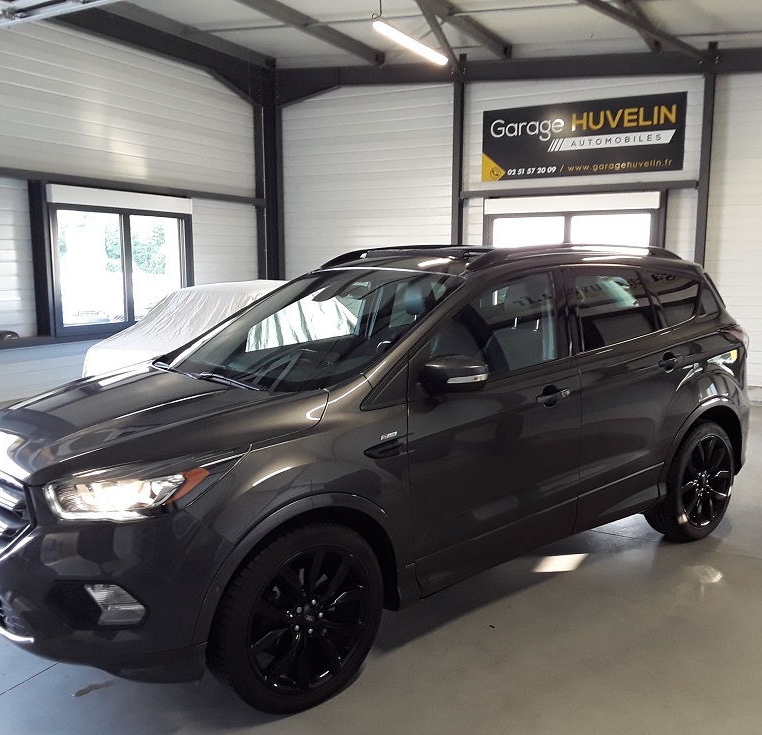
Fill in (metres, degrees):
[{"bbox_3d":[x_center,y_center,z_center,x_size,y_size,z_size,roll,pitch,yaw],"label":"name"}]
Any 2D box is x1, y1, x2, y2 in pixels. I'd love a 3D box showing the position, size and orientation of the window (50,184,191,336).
[{"bbox_3d":[-2.903,-1.206,8.771,0.170,1.570,2.070,4,9,30],"label":"window"}]

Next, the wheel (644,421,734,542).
[{"bbox_3d":[1.790,0.641,4.429,0.690,0.690,0.235,-6,10,-38],"label":"wheel"}]

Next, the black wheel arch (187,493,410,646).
[{"bbox_3d":[-0.276,0.690,2.696,0.910,0.520,0.160,-6,10,-38],"label":"black wheel arch"}]

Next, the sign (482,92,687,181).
[{"bbox_3d":[2.353,-2.729,9.156,2.450,0.860,0.040,4,9,30],"label":"sign"}]

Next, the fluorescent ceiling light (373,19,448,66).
[{"bbox_3d":[0.305,-2.979,7.066,0.130,0.080,1.400,5,9,30],"label":"fluorescent ceiling light"}]

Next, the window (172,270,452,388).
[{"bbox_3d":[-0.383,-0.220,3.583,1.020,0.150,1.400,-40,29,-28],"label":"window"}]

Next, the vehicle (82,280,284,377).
[{"bbox_3d":[-1.426,-0.314,8.811,1.660,1.440,3.600,4,9,30],"label":"vehicle"}]

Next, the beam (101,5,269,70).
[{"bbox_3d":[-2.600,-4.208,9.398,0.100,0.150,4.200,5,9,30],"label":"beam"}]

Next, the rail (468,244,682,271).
[{"bbox_3d":[1.081,-0.569,3.968,1.820,0.150,0.070,-6,10,-38],"label":"rail"}]

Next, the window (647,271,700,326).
[{"bbox_3d":[1.675,-0.397,4.341,0.481,0.314,0.035,-7,-9,-43],"label":"window"}]

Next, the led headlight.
[{"bbox_3d":[-0.768,0.387,2.448,0.540,0.205,0.370,-6,10,-39],"label":"led headlight"}]

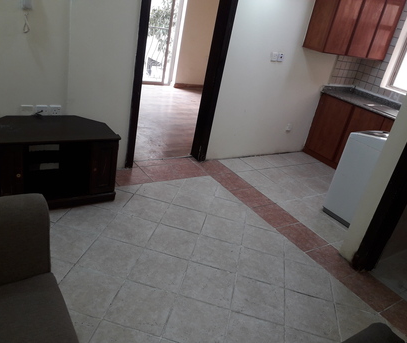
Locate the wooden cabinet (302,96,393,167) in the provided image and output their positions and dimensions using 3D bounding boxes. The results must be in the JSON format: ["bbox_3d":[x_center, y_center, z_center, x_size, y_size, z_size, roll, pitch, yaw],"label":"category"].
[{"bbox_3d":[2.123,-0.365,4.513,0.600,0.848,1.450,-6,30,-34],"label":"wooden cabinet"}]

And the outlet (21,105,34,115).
[{"bbox_3d":[-1.384,-0.477,2.800,0.086,0.086,0.025,-6,30,-34],"label":"outlet"}]

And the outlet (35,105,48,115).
[{"bbox_3d":[-1.292,-0.486,2.862,0.086,0.086,0.025,-6,30,-34],"label":"outlet"}]

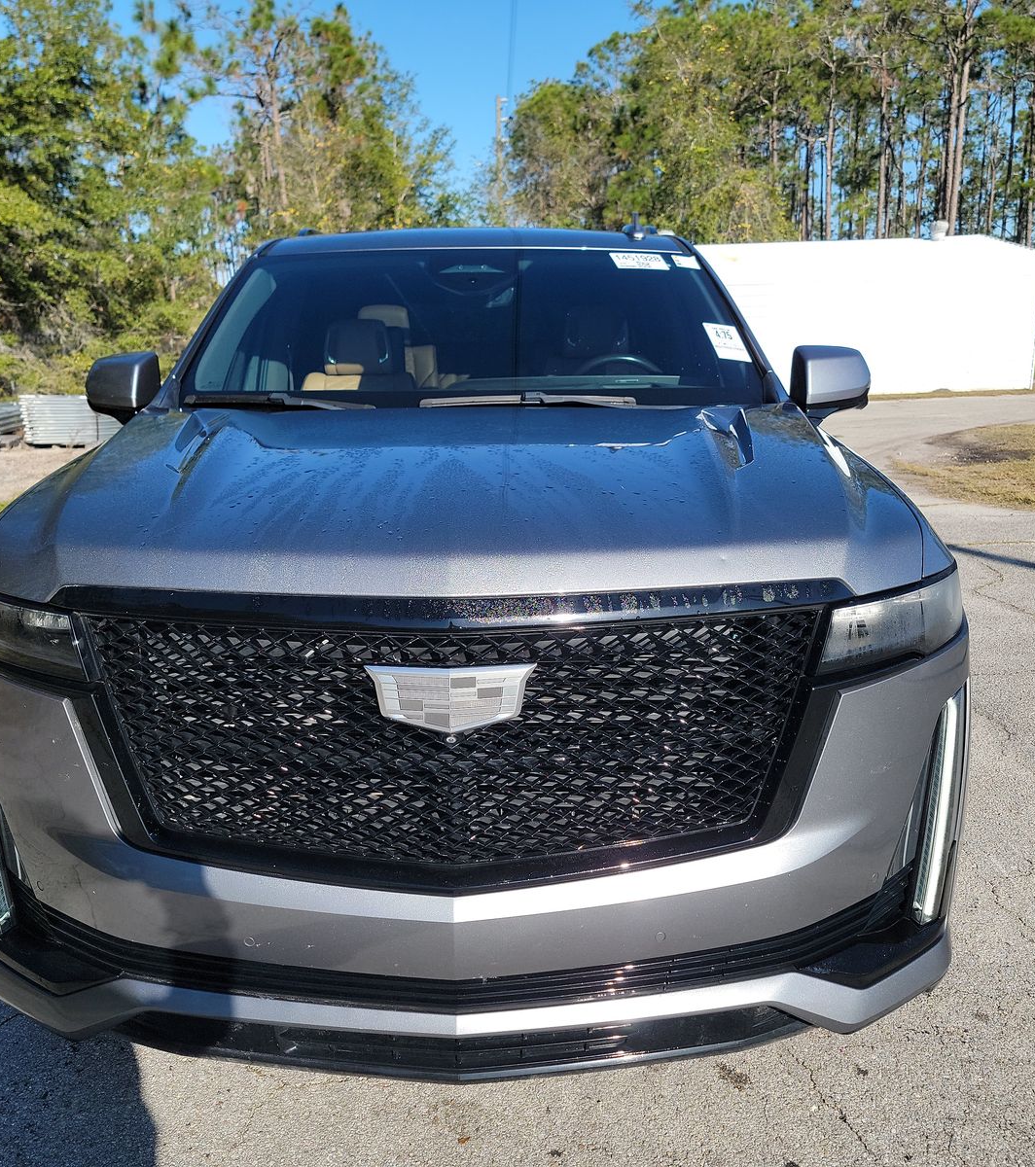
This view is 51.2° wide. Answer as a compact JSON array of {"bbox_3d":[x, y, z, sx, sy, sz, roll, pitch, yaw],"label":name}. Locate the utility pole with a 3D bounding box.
[{"bbox_3d":[-0.894,-19.074,57.074,0.600,12.500,0.400,-1,14,0],"label":"utility pole"}]

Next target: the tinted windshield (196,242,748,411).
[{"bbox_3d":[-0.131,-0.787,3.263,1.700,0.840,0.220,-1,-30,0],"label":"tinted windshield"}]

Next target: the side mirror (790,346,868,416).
[{"bbox_3d":[0.960,-0.623,3.336,0.240,0.210,0.170,-1,14,0],"label":"side mirror"}]

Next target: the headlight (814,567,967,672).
[{"bbox_3d":[0.702,0.060,2.030,0.350,0.175,0.320,-1,14,0],"label":"headlight"}]

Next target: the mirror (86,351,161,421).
[{"bbox_3d":[-1.220,-0.602,3.318,0.240,0.210,0.170,-1,14,0],"label":"mirror"}]

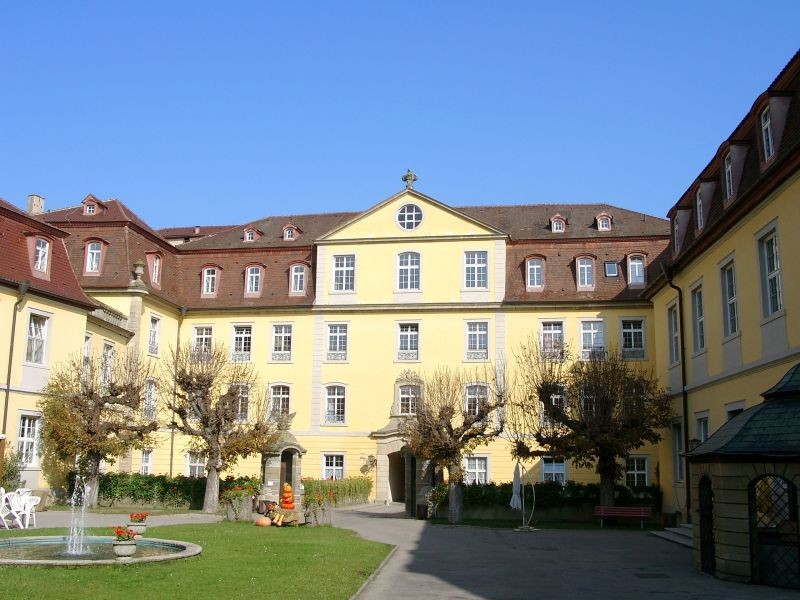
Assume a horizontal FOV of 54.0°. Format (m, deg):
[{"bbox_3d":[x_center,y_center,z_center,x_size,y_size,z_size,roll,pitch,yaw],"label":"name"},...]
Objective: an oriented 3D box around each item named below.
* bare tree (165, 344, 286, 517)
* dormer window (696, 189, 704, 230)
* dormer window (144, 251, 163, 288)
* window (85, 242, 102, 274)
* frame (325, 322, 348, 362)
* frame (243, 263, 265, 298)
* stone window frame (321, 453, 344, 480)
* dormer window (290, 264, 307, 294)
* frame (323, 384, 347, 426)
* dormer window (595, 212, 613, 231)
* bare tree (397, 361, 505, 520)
[{"bbox_3d":[-7.427,5.434,33.658,5.475,7.111,5.092,1,-11,0],"label":"bare tree"},{"bbox_3d":[14.235,-4.181,36.282,0.700,2.132,1.260,0,-12,5],"label":"dormer window"},{"bbox_3d":[-14.678,-1.680,46.565,0.700,2.046,1.149,-1,-12,10],"label":"dormer window"},{"bbox_3d":[-15.748,-2.174,40.439,1.080,1.944,0.800,-1,-12,8],"label":"window"},{"bbox_3d":[-3.279,2.241,41.056,1.291,2.188,0.250,-1,-12,10],"label":"frame"},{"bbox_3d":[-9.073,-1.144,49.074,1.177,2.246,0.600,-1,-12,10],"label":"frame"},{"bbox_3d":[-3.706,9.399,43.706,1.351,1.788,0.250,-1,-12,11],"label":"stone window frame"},{"bbox_3d":[-5.900,-1.097,46.844,1.084,2.003,0.850,-1,-12,11],"label":"dormer window"},{"bbox_3d":[-3.667,5.971,44.408,1.402,2.351,0.250,-1,-12,11],"label":"frame"},{"bbox_3d":[12.020,-4.467,46.483,0.990,1.155,1.200,-1,-12,11],"label":"dormer window"},{"bbox_3d":[1.947,5.210,28.332,3.857,5.536,3.664,1,-12,0],"label":"bare tree"}]

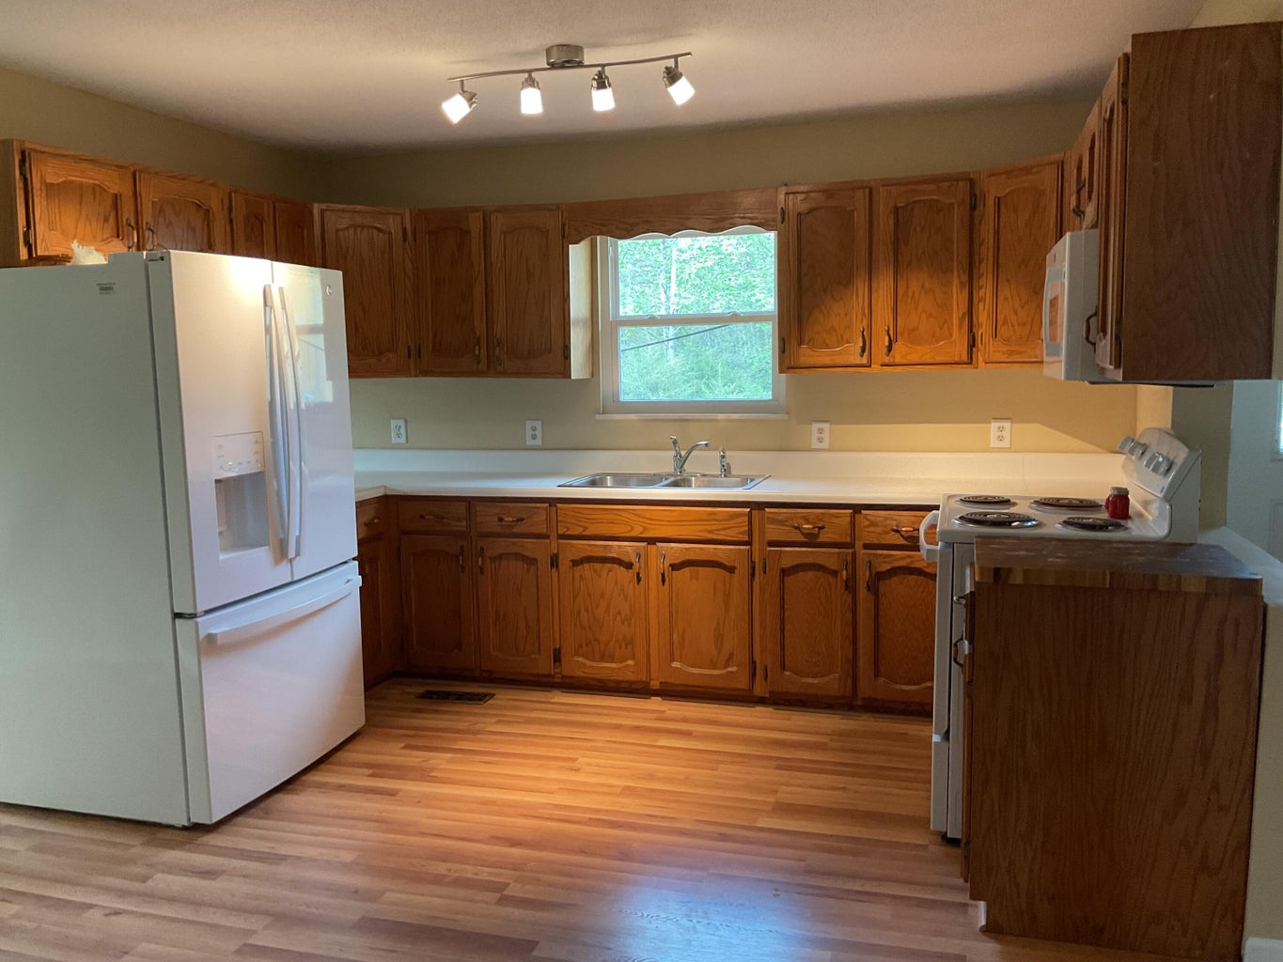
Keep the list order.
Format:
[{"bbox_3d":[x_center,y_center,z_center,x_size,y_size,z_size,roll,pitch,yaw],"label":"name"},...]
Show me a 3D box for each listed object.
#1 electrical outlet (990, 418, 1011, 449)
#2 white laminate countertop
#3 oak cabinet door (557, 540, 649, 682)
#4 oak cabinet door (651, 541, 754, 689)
[{"bbox_3d":[1.527,-0.199,4.560,0.080,0.120,0.012,1,7,17],"label":"electrical outlet"},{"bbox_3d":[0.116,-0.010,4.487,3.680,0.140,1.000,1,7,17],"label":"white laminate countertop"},{"bbox_3d":[-0.158,0.551,4.563,0.397,0.594,0.028,1,7,17],"label":"oak cabinet door"},{"bbox_3d":[0.261,0.558,4.437,0.398,0.594,0.028,1,7,17],"label":"oak cabinet door"}]

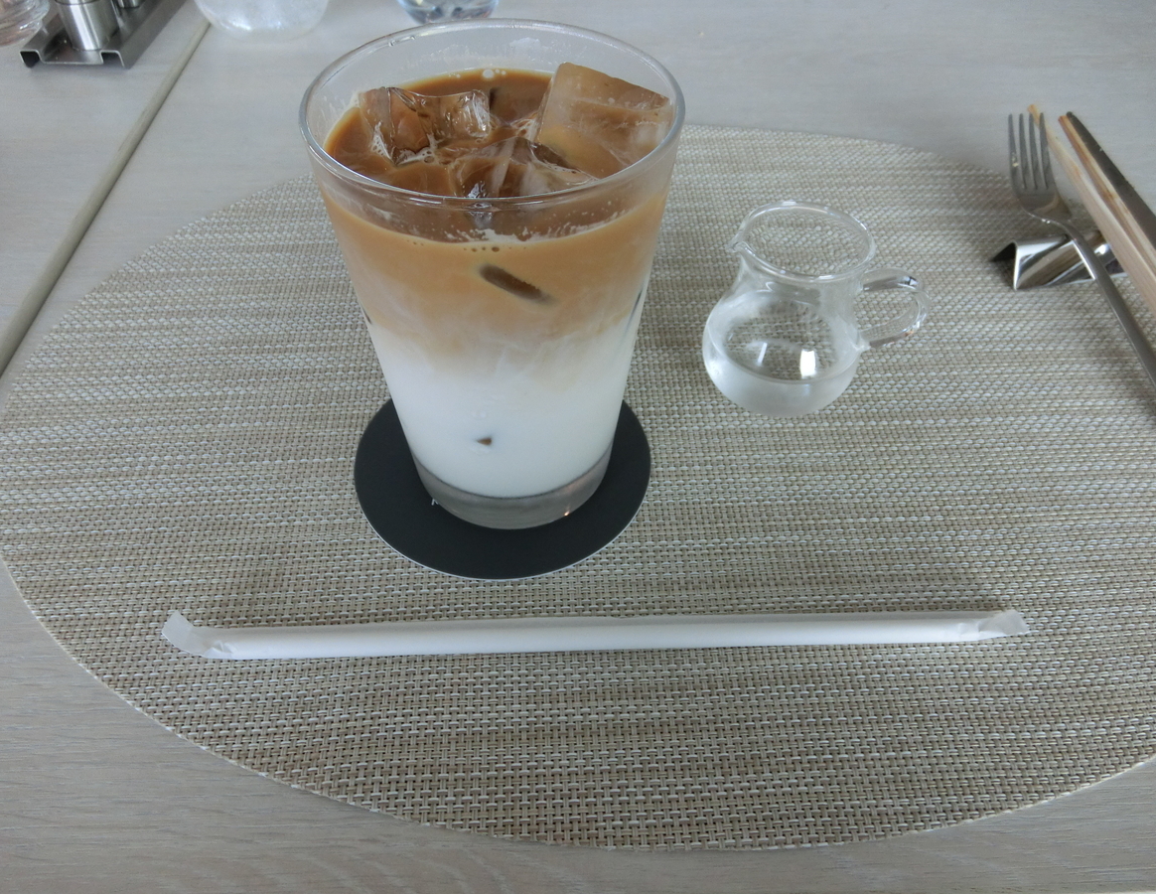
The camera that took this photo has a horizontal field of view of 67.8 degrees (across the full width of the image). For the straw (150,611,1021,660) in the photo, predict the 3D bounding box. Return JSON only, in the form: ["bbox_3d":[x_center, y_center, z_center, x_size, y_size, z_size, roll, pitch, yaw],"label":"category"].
[{"bbox_3d":[0.006,0.051,0.239,0.239,0.008,0.012,0,49,-2],"label":"straw"}]

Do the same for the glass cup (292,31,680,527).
[{"bbox_3d":[-0.020,-0.038,0.238,0.085,0.121,0.085,1,49,-1],"label":"glass cup"}]

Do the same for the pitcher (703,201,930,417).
[{"bbox_3d":[0.077,-0.041,0.284,0.064,0.063,0.052,2,49,0],"label":"pitcher"}]

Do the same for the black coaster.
[{"bbox_3d":[-0.024,0.003,0.283,0.096,0.002,0.096,2,49,0],"label":"black coaster"}]

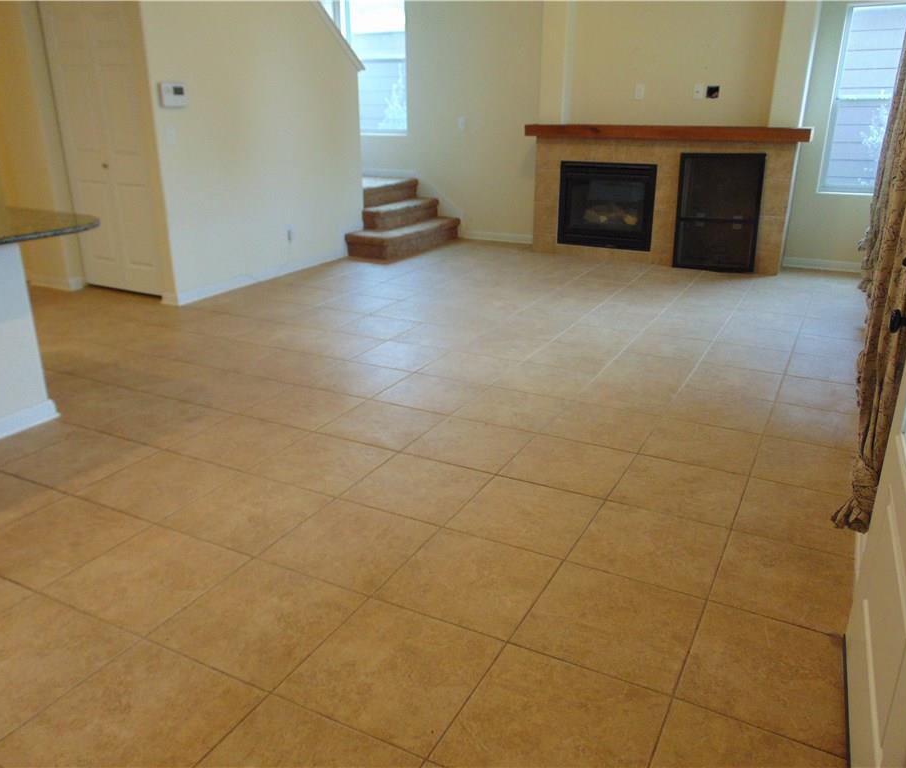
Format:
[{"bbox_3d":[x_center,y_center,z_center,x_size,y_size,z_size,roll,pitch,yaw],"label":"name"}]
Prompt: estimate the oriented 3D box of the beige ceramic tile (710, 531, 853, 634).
[{"bbox_3d":[1.052,0.618,2.333,0.393,0.010,0.452,10,23,26],"label":"beige ceramic tile"}]

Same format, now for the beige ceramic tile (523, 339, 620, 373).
[{"bbox_3d":[0.703,-0.156,4.320,0.440,0.012,0.440,10,23,26],"label":"beige ceramic tile"}]

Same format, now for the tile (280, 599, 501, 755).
[{"bbox_3d":[-0.162,0.759,1.956,0.454,0.010,0.454,10,23,26],"label":"tile"}]

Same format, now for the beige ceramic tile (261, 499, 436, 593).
[{"bbox_3d":[-0.351,0.544,2.535,0.454,0.010,0.454,10,23,26],"label":"beige ceramic tile"}]

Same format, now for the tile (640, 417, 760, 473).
[{"bbox_3d":[1.102,0.269,3.278,0.452,0.010,0.452,10,23,26],"label":"tile"}]

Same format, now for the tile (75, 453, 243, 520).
[{"bbox_3d":[-1.124,0.390,2.868,0.440,0.012,0.440,10,23,26],"label":"tile"}]

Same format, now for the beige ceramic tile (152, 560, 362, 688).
[{"bbox_3d":[-0.561,0.684,2.166,0.452,0.010,0.452,10,23,26],"label":"beige ceramic tile"}]

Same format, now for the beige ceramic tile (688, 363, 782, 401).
[{"bbox_3d":[1.530,-0.013,4.035,0.452,0.010,0.452,10,23,26],"label":"beige ceramic tile"}]

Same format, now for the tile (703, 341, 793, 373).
[{"bbox_3d":[1.742,-0.156,4.401,0.454,0.010,0.454,10,23,26],"label":"tile"}]

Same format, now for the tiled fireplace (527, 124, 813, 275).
[{"bbox_3d":[1.949,-1.808,7.110,2.576,1.229,0.420,10,22,26],"label":"tiled fireplace"}]

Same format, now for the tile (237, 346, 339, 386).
[{"bbox_3d":[-0.919,-0.099,4.274,0.454,0.010,0.454,10,23,26],"label":"tile"}]

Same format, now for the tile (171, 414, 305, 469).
[{"bbox_3d":[-0.941,0.256,3.325,0.452,0.010,0.452,10,23,26],"label":"tile"}]

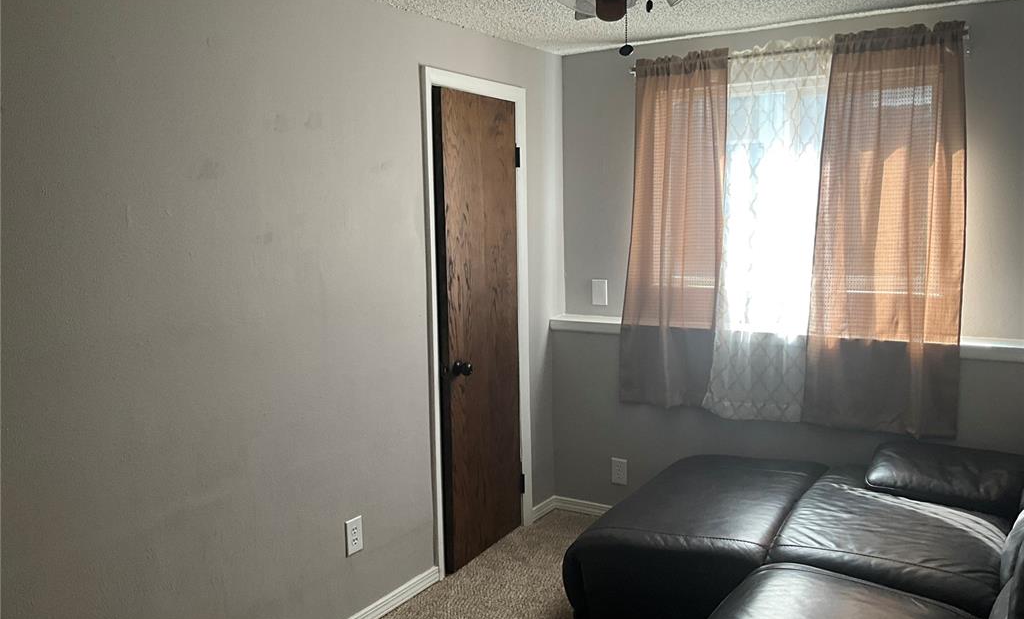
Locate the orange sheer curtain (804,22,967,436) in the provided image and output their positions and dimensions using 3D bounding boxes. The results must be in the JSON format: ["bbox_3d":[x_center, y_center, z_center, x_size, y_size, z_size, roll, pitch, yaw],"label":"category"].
[{"bbox_3d":[1.503,-0.307,3.460,0.585,1.600,0.110,3,8,32],"label":"orange sheer curtain"}]

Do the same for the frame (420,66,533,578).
[{"bbox_3d":[-0.163,0.050,3.794,0.120,2.085,0.800,3,8,32],"label":"frame"}]

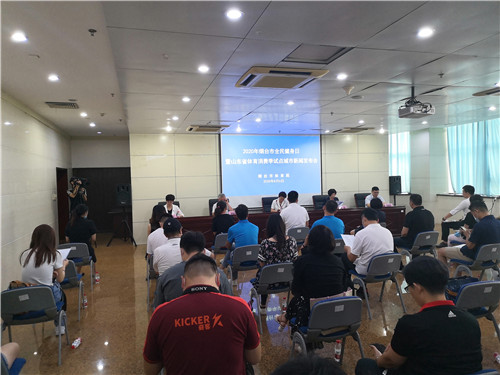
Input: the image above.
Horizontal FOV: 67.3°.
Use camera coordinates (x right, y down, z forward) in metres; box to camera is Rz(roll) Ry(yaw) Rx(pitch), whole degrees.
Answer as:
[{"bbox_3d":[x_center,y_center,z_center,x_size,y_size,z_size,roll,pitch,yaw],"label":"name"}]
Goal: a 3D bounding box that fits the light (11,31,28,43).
[{"bbox_3d":[-2.203,-1.443,3.581,0.160,0.060,0.160,-2,2,-16],"label":"light"}]

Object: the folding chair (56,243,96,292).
[{"bbox_3d":[-2.736,1.232,5.904,0.530,0.740,0.530,-2,1,-16],"label":"folding chair"}]

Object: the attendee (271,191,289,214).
[{"bbox_3d":[0.860,0.741,10.094,0.470,1.270,0.660,-2,2,-16],"label":"attendee"}]

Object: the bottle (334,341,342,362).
[{"bbox_3d":[0.790,1.463,3.370,0.061,0.185,0.061,-2,1,0],"label":"bottle"}]

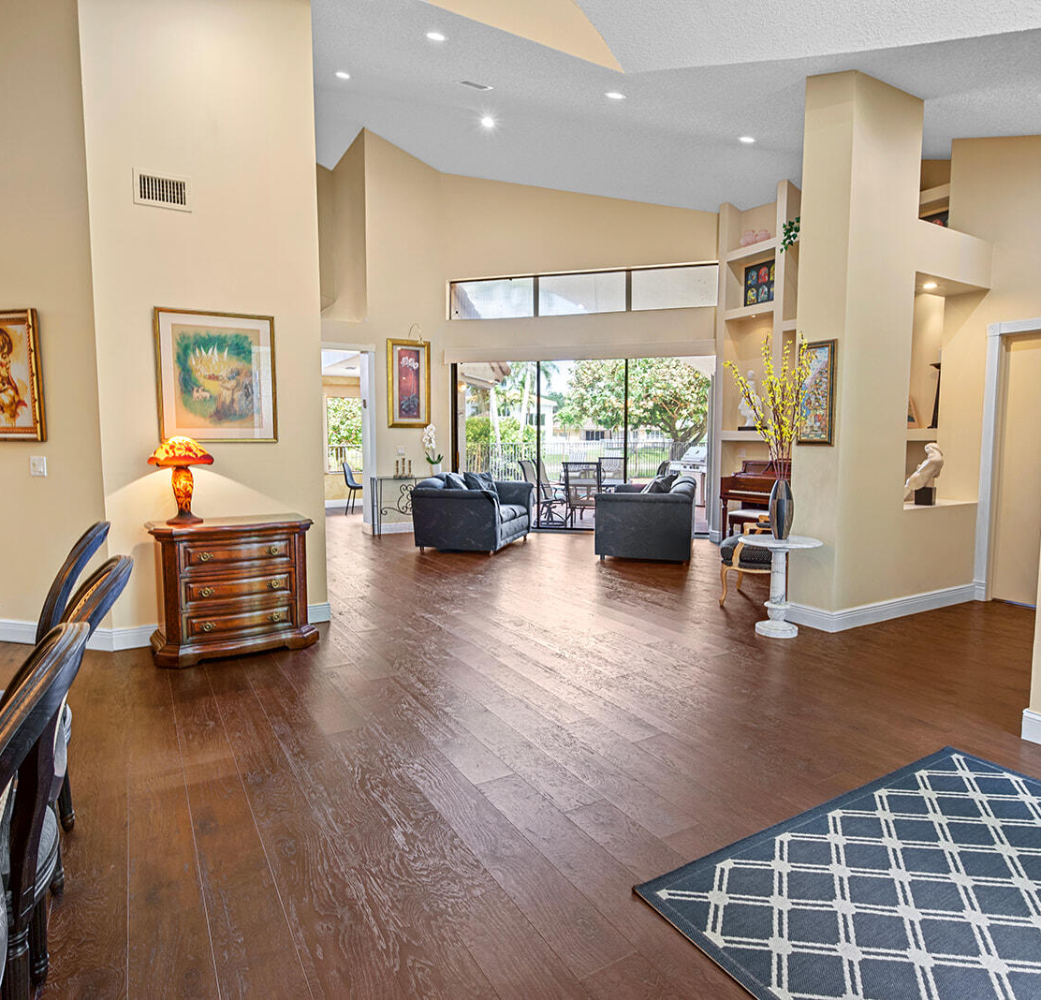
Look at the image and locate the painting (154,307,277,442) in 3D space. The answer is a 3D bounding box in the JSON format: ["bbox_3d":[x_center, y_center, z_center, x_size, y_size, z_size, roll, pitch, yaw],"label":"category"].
[{"bbox_3d":[-1.874,-0.756,4.144,0.672,0.798,0.030,-3,6,-30],"label":"painting"}]

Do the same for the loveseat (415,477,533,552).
[{"bbox_3d":[-0.490,0.114,7.919,0.940,0.860,1.470,1,5,17],"label":"loveseat"}]

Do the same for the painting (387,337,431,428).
[{"bbox_3d":[-1.498,-1.566,9.040,0.610,1.165,0.045,-3,6,-30],"label":"painting"}]

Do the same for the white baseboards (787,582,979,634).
[{"bbox_3d":[2.675,0.735,4.872,1.790,0.140,0.360,-3,6,-30],"label":"white baseboards"}]

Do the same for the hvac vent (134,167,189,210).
[{"bbox_3d":[-2.093,-1.810,3.891,0.300,0.196,0.020,-3,6,-30],"label":"hvac vent"}]

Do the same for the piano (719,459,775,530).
[{"bbox_3d":[2.850,0.113,6.946,0.600,1.030,1.470,-3,6,-30],"label":"piano"}]

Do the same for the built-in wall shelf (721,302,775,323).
[{"bbox_3d":[2.706,-2.145,7.589,0.310,0.125,0.677,-3,6,-30],"label":"built-in wall shelf"}]

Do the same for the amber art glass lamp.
[{"bbox_3d":[-1.978,-0.116,3.895,0.385,0.511,0.385,-3,6,-30],"label":"amber art glass lamp"}]

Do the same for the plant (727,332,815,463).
[{"bbox_3d":[1.636,-0.647,4.381,0.560,0.870,0.480,2,5,20],"label":"plant"}]

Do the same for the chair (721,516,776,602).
[{"bbox_3d":[1.930,0.308,5.116,0.640,0.950,0.660,3,6,30],"label":"chair"}]

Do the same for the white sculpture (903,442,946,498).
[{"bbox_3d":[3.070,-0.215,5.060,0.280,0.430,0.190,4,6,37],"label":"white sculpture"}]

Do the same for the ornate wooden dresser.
[{"bbox_3d":[-1.706,0.512,3.978,0.886,0.750,0.500,-3,6,-32],"label":"ornate wooden dresser"}]

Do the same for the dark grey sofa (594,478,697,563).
[{"bbox_3d":[1.431,0.162,7.445,0.983,0.850,1.550,1,5,15],"label":"dark grey sofa"}]

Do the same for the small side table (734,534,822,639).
[{"bbox_3d":[1.659,0.558,4.279,0.538,0.605,0.538,0,5,0],"label":"small side table"}]

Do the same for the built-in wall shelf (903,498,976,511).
[{"bbox_3d":[2.986,0.050,4.984,1.000,0.035,0.340,-3,6,-30],"label":"built-in wall shelf"}]

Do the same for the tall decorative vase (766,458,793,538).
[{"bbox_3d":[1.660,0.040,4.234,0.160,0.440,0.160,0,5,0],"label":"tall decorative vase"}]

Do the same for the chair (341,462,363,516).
[{"bbox_3d":[-2.770,-0.185,11.296,0.530,0.880,0.460,0,5,5],"label":"chair"}]

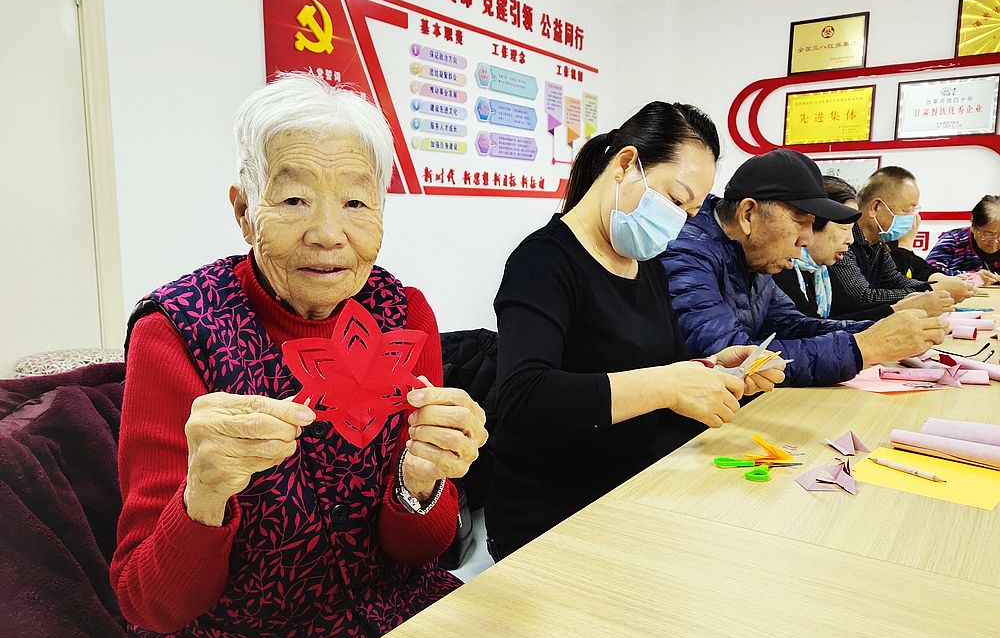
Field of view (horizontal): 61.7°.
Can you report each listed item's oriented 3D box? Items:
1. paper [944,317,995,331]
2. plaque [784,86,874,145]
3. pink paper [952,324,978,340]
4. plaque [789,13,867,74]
[{"bbox_3d":[1.371,0.015,2.440,0.128,0.032,0.032,1,7,15],"label":"paper"},{"bbox_3d":[2.218,-1.363,5.657,0.566,0.358,0.025,4,8,34],"label":"plaque"},{"bbox_3d":[1.254,0.037,2.258,0.057,0.034,0.034,6,9,43],"label":"pink paper"},{"bbox_3d":[2.199,-1.835,5.611,0.494,0.353,0.025,4,8,34],"label":"plaque"}]

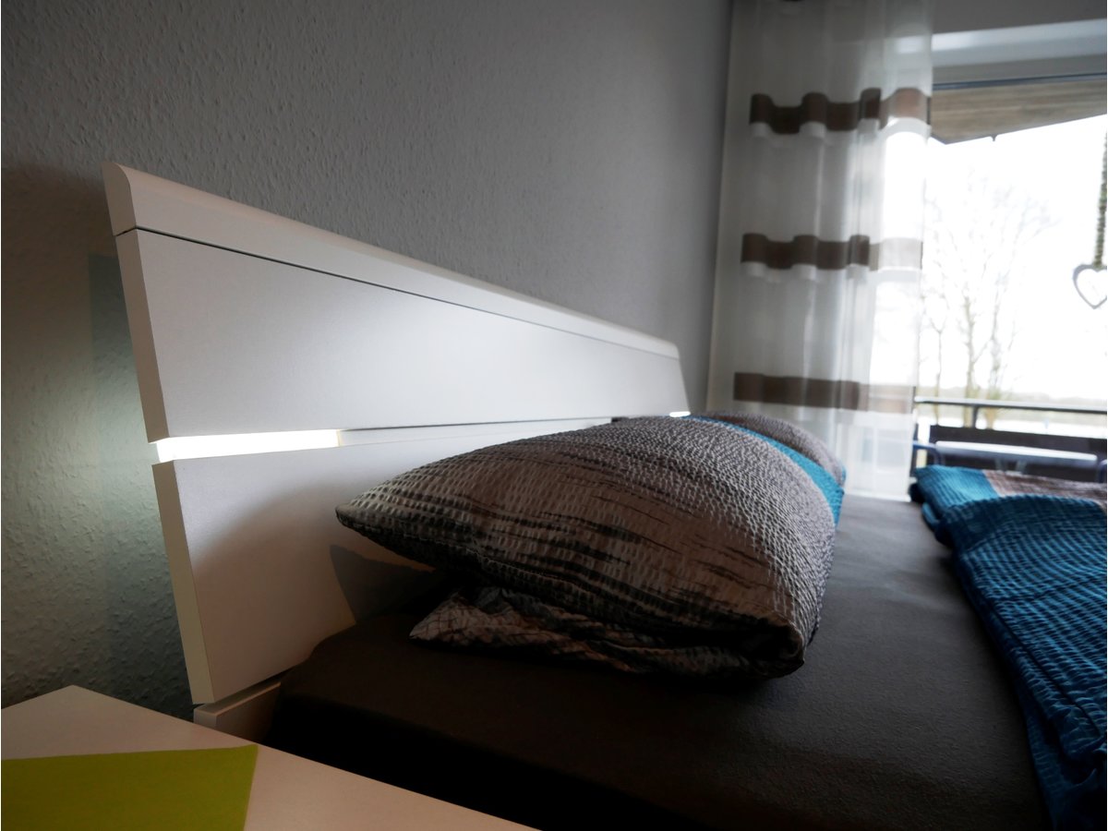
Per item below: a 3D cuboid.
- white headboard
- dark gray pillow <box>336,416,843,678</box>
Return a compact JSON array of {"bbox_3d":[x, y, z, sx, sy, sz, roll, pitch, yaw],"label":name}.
[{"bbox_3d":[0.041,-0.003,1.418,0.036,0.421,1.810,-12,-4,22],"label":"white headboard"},{"bbox_3d":[0.142,0.104,0.970,0.396,0.201,0.822,4,2,22],"label":"dark gray pillow"}]

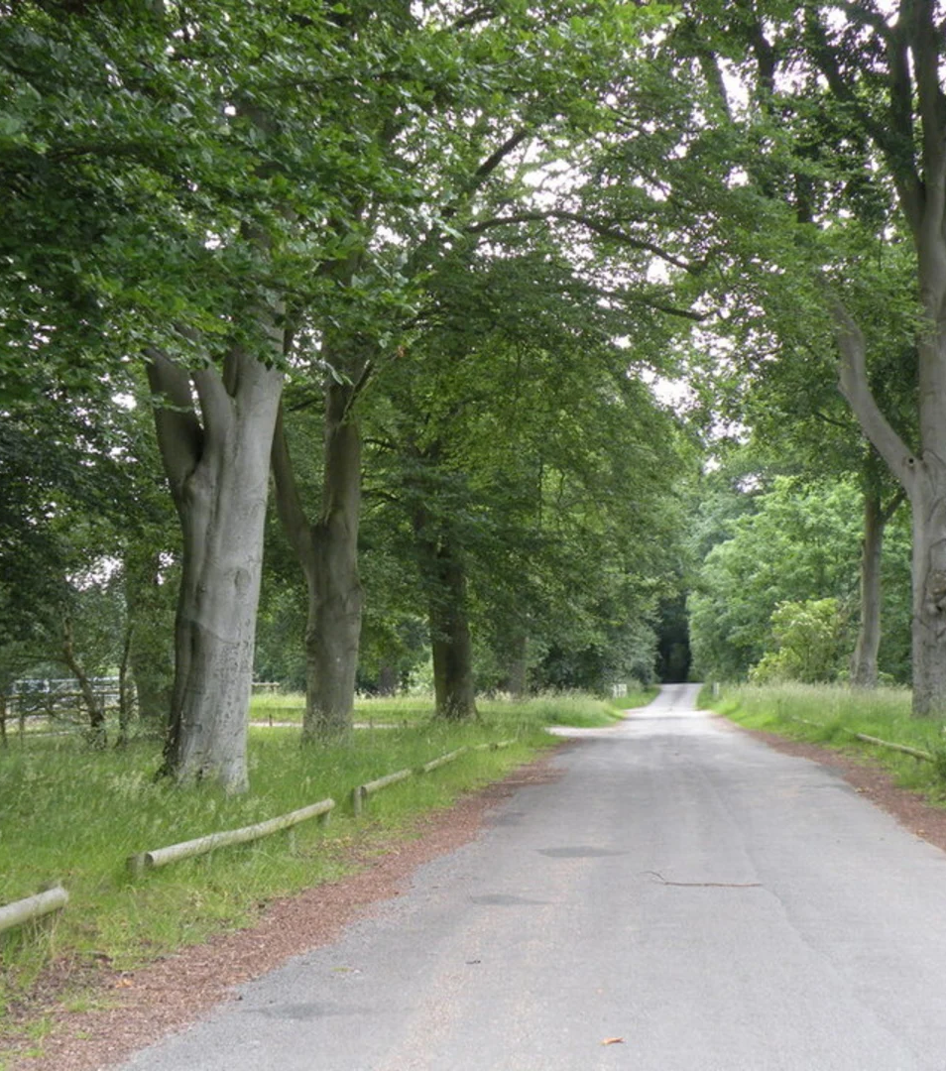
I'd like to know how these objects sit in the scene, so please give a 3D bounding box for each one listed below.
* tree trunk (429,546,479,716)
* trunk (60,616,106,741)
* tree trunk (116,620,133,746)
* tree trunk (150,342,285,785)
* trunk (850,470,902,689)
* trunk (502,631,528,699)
[{"bbox_3d":[-0.558,2.789,66.000,1.360,5.040,1.250,0,-3,0],"label":"tree trunk"},{"bbox_3d":[-7.921,2.917,47.000,0.900,2.540,0.600,0,-3,0],"label":"trunk"},{"bbox_3d":[-7.082,2.996,47.000,0.330,2.560,0.330,0,-3,0],"label":"tree trunk"},{"bbox_3d":[-3.737,0.461,33.500,1.900,6.500,1.600,0,-3,0],"label":"tree trunk"},{"bbox_3d":[11.681,1.278,67.000,1.480,6.340,0.950,0,-3,0],"label":"trunk"},{"bbox_3d":[1.684,5.232,93.000,1.050,2.600,1.000,0,-3,0],"label":"trunk"}]

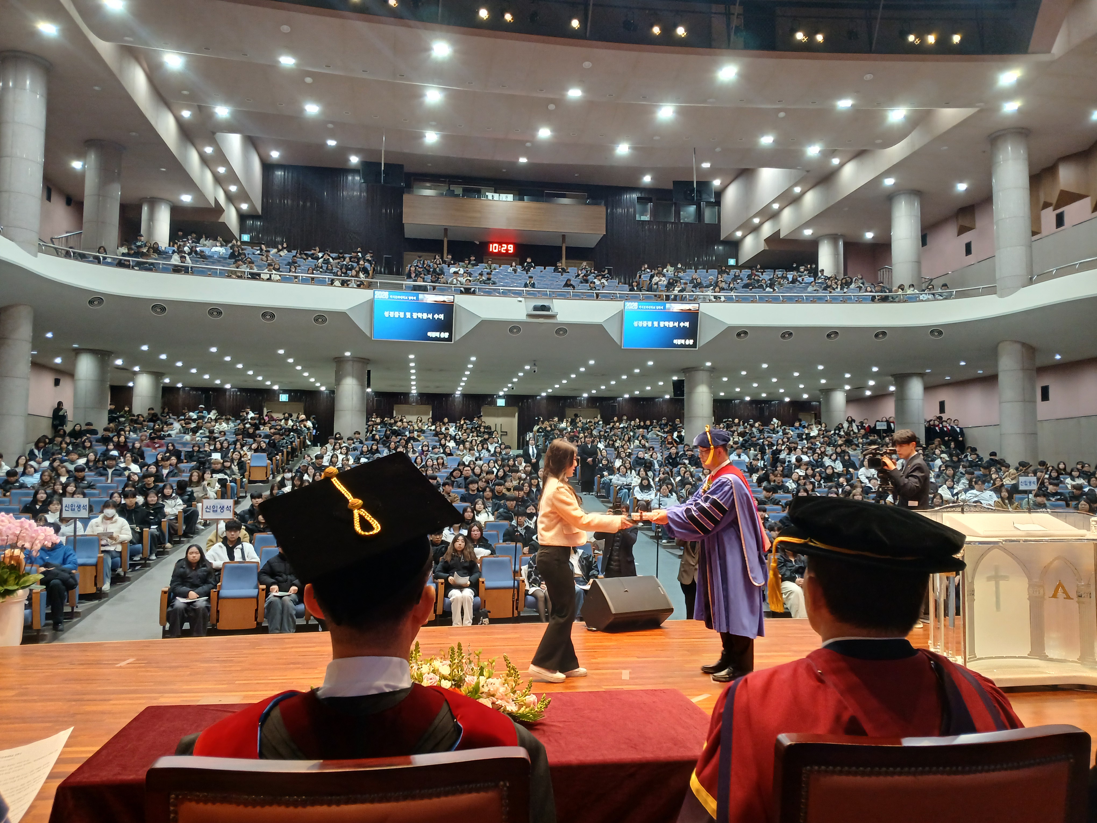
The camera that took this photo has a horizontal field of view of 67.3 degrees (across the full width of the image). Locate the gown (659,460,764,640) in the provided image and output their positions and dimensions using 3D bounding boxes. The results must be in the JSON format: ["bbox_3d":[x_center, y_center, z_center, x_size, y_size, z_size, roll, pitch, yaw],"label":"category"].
[{"bbox_3d":[1.185,0.965,5.859,0.710,1.180,0.580,1,-4,-10],"label":"gown"}]

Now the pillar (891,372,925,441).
[{"bbox_3d":[13.068,0.379,29.884,1.050,3.480,1.050,1,-4,-9],"label":"pillar"}]

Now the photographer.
[{"bbox_3d":[3.241,1.087,7.502,0.520,1.800,0.520,3,-5,-34],"label":"photographer"}]

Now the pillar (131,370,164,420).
[{"bbox_3d":[-15.089,-0.161,31.008,1.050,2.600,1.050,1,-4,-9],"label":"pillar"}]

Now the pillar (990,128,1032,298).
[{"bbox_3d":[14.498,-6.159,25.746,1.100,5.450,1.100,1,-4,-9],"label":"pillar"}]

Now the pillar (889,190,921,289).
[{"bbox_3d":[13.695,-6.251,31.534,1.100,4.300,1.100,1,-4,-9],"label":"pillar"}]

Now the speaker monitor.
[{"bbox_3d":[0.725,1.739,7.504,0.675,0.440,0.550,3,-5,-30],"label":"speaker monitor"}]

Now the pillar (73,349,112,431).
[{"bbox_3d":[-14.247,-0.176,25.615,1.050,3.380,1.050,1,-4,-9],"label":"pillar"}]

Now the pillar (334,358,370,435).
[{"bbox_3d":[-6.713,-0.052,27.976,1.100,3.500,1.100,1,-4,-9],"label":"pillar"}]

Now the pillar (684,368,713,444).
[{"bbox_3d":[5.248,0.309,28.656,1.050,3.500,1.050,1,-4,-9],"label":"pillar"}]

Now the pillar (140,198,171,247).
[{"bbox_3d":[-15.013,-6.655,31.473,1.050,2.620,1.050,1,-4,-9],"label":"pillar"}]

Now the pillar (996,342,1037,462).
[{"bbox_3d":[14.447,0.202,25.313,1.030,4.600,1.030,1,-4,-9],"label":"pillar"}]

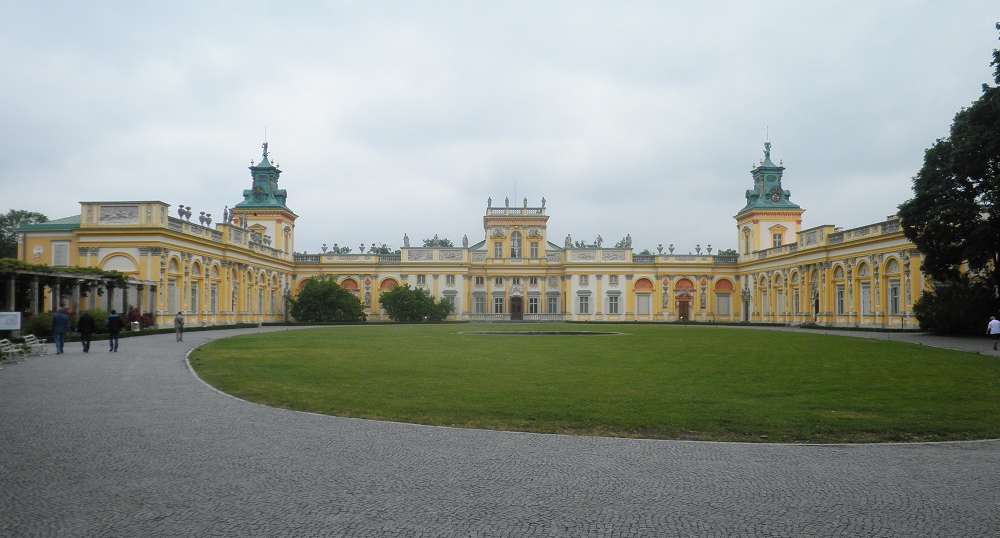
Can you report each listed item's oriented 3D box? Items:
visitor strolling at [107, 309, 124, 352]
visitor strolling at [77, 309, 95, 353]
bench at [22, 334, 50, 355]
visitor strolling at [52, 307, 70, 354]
[{"bbox_3d":[-15.968,2.593,31.228,0.560,1.733,0.420,1,-4,-15],"label":"visitor strolling"},{"bbox_3d":[-16.906,2.573,30.724,0.560,1.725,0.420,1,-4,-15],"label":"visitor strolling"},{"bbox_3d":[-17.910,2.931,29.025,0.660,0.780,1.680,1,-4,-23],"label":"bench"},{"bbox_3d":[-16.754,2.367,28.719,0.560,1.787,0.420,1,-4,-15],"label":"visitor strolling"}]

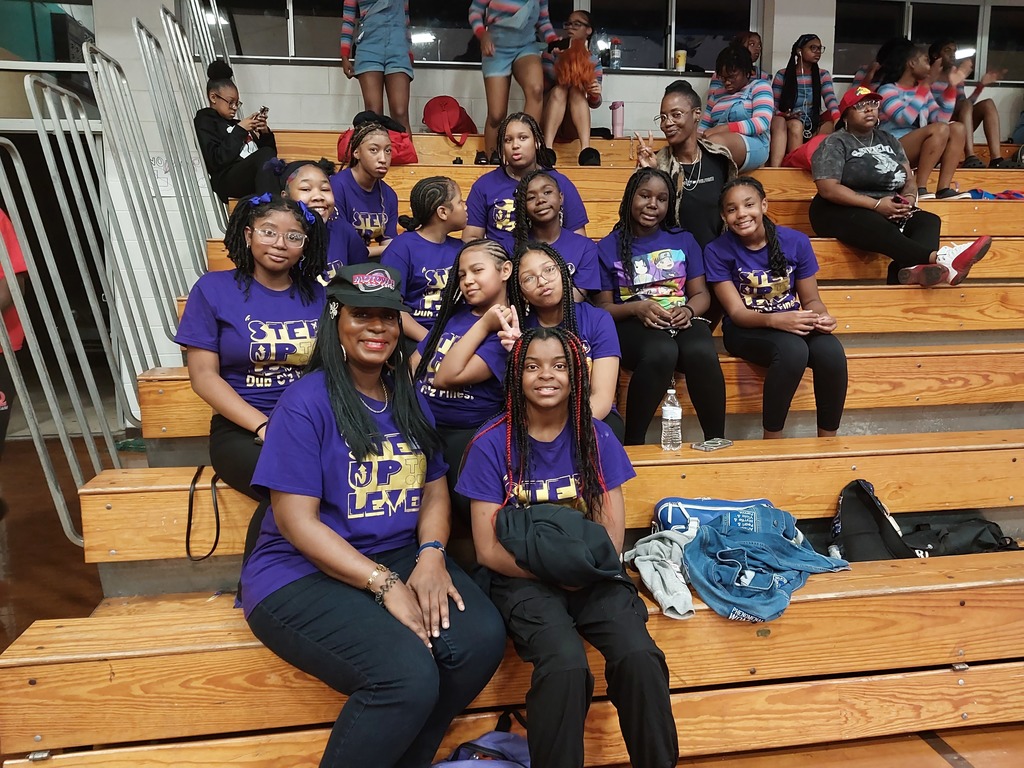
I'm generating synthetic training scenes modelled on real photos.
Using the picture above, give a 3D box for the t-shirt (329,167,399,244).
[{"bbox_3d":[-0.584,-0.662,3.120,0.340,0.410,0.240,-4,8,-27],"label":"t-shirt"}]

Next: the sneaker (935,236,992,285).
[{"bbox_3d":[2.126,-0.583,3.770,0.150,0.285,0.110,42,14,36],"label":"sneaker"}]

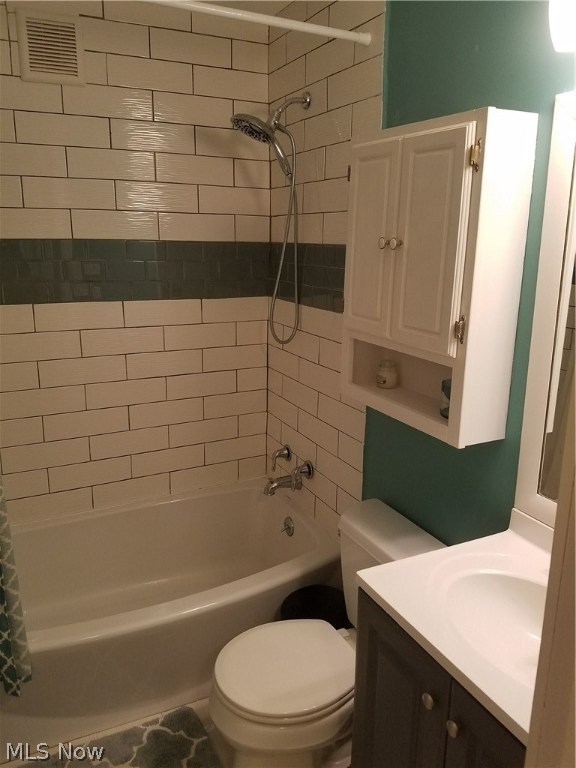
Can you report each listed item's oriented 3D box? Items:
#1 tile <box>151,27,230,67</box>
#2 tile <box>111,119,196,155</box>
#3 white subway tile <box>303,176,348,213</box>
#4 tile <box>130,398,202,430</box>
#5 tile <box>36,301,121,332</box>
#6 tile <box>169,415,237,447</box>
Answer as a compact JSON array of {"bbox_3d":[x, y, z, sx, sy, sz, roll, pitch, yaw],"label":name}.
[{"bbox_3d":[-0.340,-1.204,2.073,0.306,0.101,0.010,-7,16,-26],"label":"tile"},{"bbox_3d":[-0.507,-0.935,2.194,0.322,0.106,0.010,-7,16,-26],"label":"tile"},{"bbox_3d":[0.126,-0.624,1.920,0.010,0.099,0.299,-6,16,-26],"label":"white subway tile"},{"bbox_3d":[-0.493,0.120,2.354,0.304,0.101,0.010,-6,16,-25],"label":"tile"},{"bbox_3d":[-0.798,-0.261,2.223,0.322,0.106,0.010,-7,16,-26],"label":"tile"},{"bbox_3d":[-0.362,0.207,2.486,0.310,0.102,0.010,-7,16,-26],"label":"tile"}]

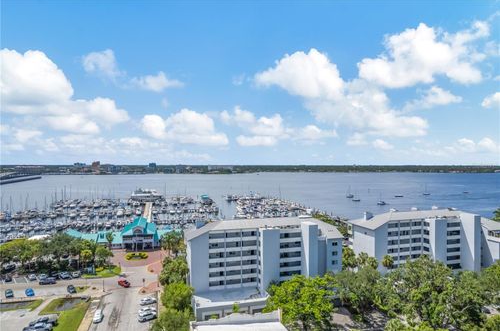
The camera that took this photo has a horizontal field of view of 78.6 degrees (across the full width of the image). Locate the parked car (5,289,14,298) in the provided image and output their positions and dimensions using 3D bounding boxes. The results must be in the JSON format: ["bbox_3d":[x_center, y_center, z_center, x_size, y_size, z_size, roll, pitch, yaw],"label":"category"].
[{"bbox_3d":[-80.500,42.750,102.300,1.850,1.500,4.600,0,0,-41],"label":"parked car"}]

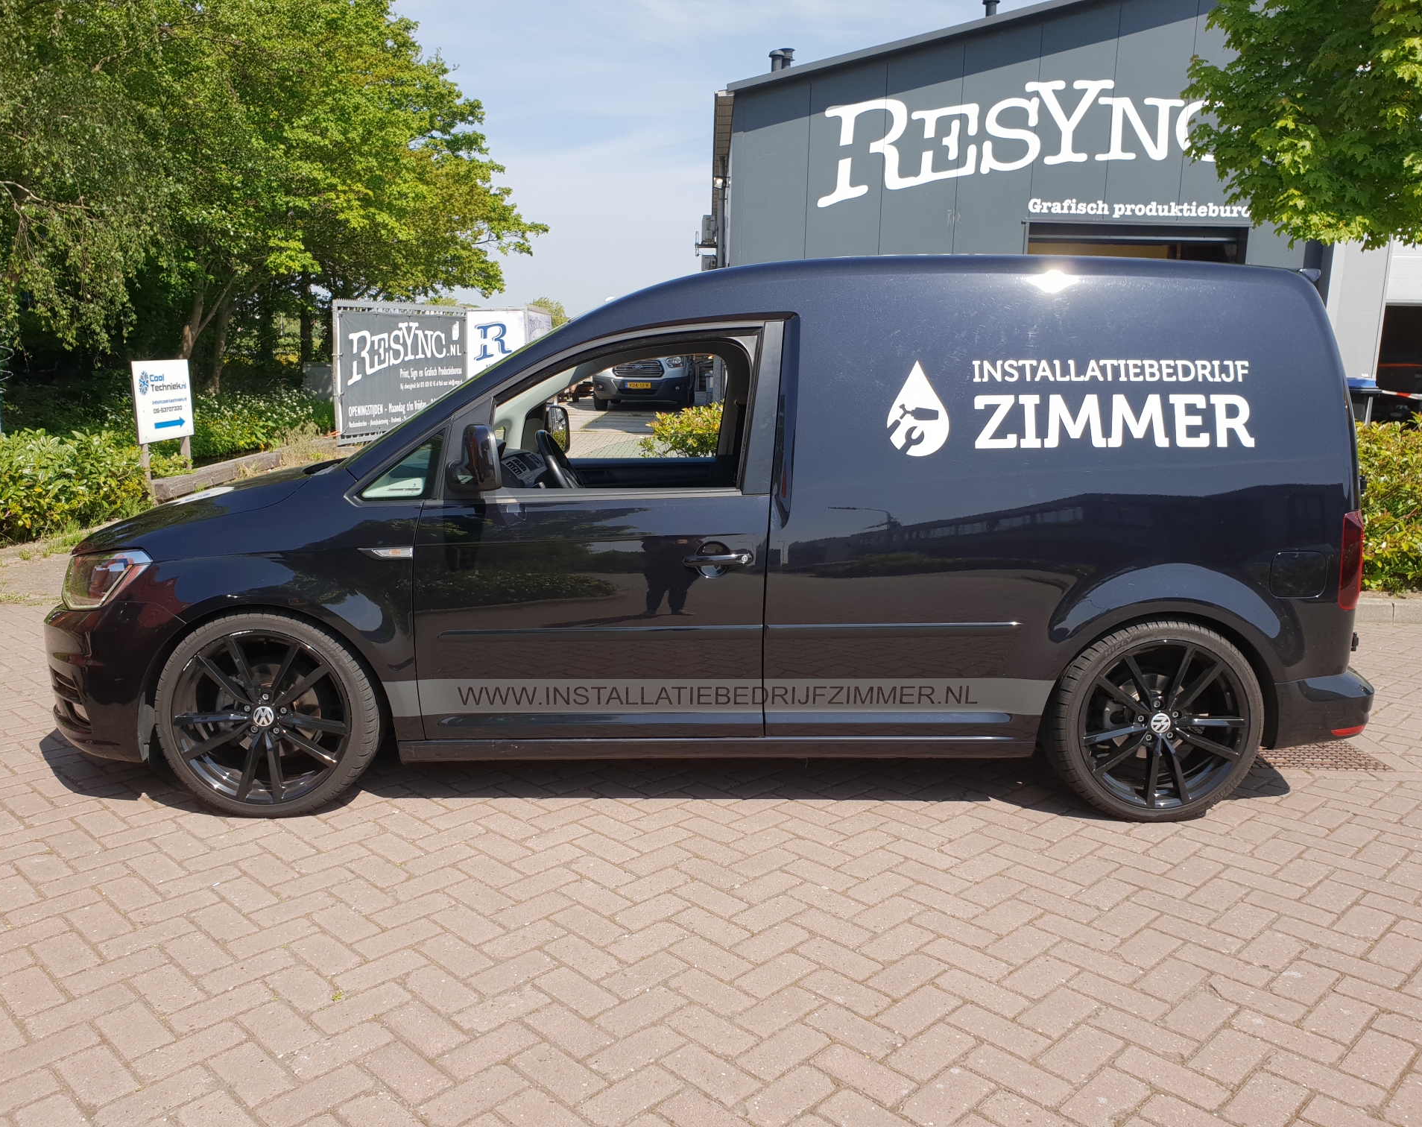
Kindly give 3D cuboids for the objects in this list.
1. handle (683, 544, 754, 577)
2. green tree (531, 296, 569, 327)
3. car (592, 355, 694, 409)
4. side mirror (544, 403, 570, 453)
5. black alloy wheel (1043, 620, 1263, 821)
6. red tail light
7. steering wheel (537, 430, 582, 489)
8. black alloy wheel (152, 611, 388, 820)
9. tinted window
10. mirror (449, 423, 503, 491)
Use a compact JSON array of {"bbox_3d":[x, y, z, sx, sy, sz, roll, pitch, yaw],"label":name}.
[{"bbox_3d":[0.023,-0.012,3.248,0.205,0.070,0.060,1,10,-2],"label":"handle"},{"bbox_3d":[-8.472,-11.724,58.883,2.900,4.312,2.900,1,10,0],"label":"green tree"},{"bbox_3d":[-1.351,-4.678,25.038,2.060,2.450,5.500,1,10,1],"label":"car"},{"bbox_3d":[-0.685,-0.599,4.958,0.130,0.210,0.220,1,10,-2],"label":"side mirror"},{"bbox_3d":[1.361,0.475,3.505,0.623,0.623,0.225,1,10,-2],"label":"black alloy wheel"},{"bbox_3d":[1.897,-0.015,3.390,0.130,0.310,0.125,1,10,-2],"label":"red tail light"},{"bbox_3d":[-0.467,-0.260,3.705,0.100,0.375,0.375,-25,10,3],"label":"steering wheel"},{"bbox_3d":[-1.320,0.444,3.416,0.623,0.623,0.225,1,10,-2],"label":"black alloy wheel"},{"bbox_3d":[-0.890,-0.285,3.265,0.245,0.195,0.040,2,-2,8],"label":"tinted window"},{"bbox_3d":[-0.653,-0.300,3.143,0.130,0.195,0.230,1,10,-2],"label":"mirror"}]

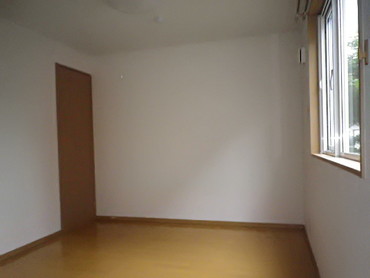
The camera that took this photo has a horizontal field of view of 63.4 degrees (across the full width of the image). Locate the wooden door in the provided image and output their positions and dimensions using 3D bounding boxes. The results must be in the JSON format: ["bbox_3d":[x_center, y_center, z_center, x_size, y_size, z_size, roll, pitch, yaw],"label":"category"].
[{"bbox_3d":[-1.415,0.115,3.905,0.050,2.040,0.708,-2,0,17],"label":"wooden door"}]

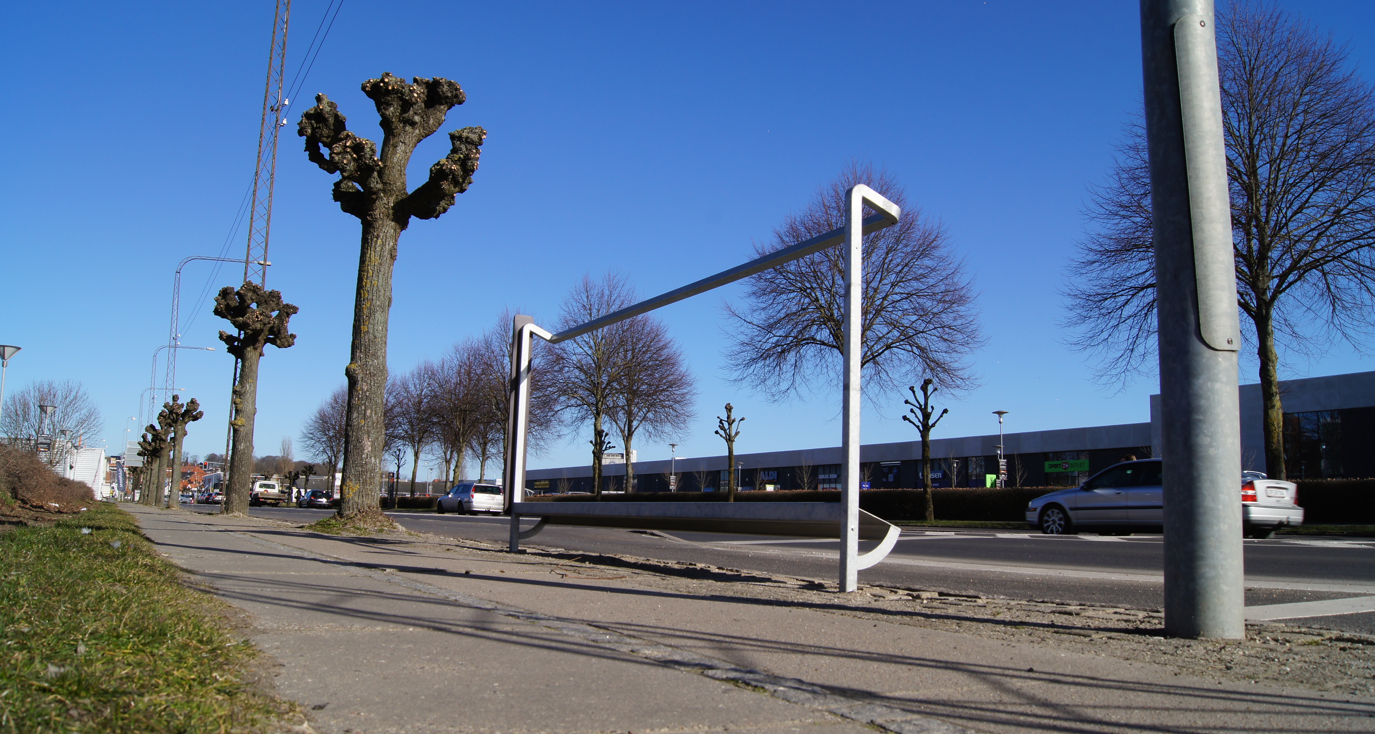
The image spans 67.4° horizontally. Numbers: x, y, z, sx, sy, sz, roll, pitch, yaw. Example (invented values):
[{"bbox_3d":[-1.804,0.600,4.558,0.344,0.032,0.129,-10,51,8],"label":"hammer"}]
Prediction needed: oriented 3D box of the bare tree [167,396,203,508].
[{"bbox_3d":[-16.381,2.751,33.537,1.132,3.688,1.132,5,-9,-26],"label":"bare tree"}]

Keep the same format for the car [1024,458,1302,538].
[{"bbox_3d":[8.460,2.437,18.830,1.830,1.430,4.820,6,-9,-29],"label":"car"}]

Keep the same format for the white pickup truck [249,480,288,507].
[{"bbox_3d":[-31.921,9.657,78.500,1.850,1.880,4.950,6,-9,-29],"label":"white pickup truck"}]

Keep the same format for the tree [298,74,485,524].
[{"bbox_3d":[-2.750,-0.683,9.585,1.672,4.270,1.672,4,-8,-17],"label":"tree"}]

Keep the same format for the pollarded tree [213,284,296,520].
[{"bbox_3d":[-7.701,0.539,18.402,1.381,4.169,1.381,5,-9,-23],"label":"pollarded tree"}]

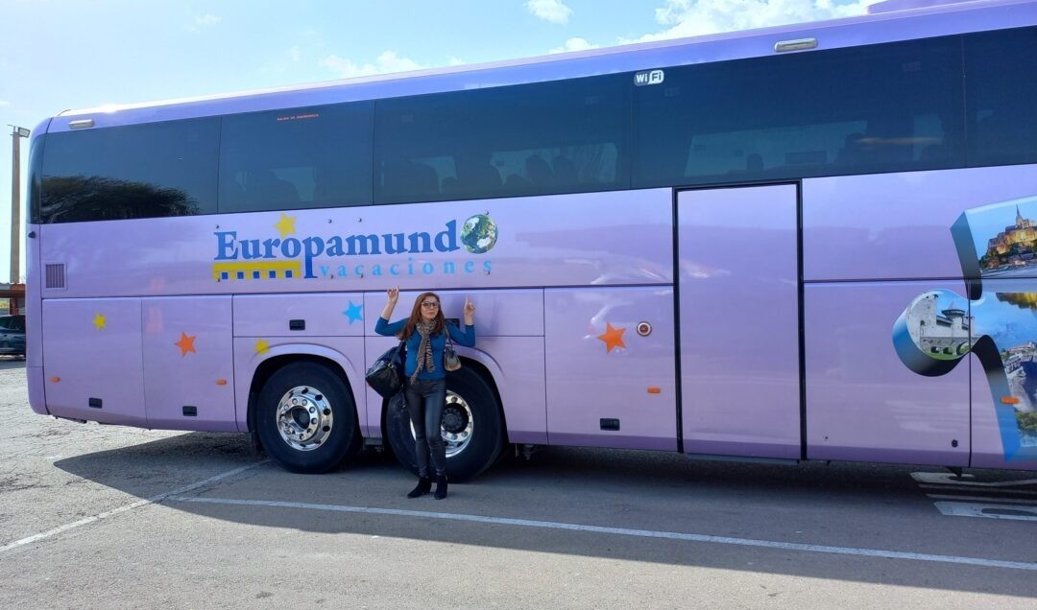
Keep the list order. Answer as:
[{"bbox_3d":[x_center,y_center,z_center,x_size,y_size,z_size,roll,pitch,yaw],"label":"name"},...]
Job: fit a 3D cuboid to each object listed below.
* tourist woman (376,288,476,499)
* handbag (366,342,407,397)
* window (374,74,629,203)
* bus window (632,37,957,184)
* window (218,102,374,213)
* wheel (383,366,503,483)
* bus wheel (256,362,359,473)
[{"bbox_3d":[-0.725,0.707,6.049,0.780,1.662,0.400,-1,0,3],"label":"tourist woman"},{"bbox_3d":[-1.067,0.516,6.050,0.340,0.440,0.240,-1,-1,30],"label":"handbag"},{"bbox_3d":[-0.180,-1.377,6.321,2.304,0.954,0.060,-1,-4,18],"label":"window"},{"bbox_3d":[2.010,-1.407,5.594,2.316,0.951,0.060,-1,-4,18],"label":"bus window"},{"bbox_3d":[-2.066,-1.360,6.947,1.673,0.948,0.060,-1,-4,18],"label":"window"},{"bbox_3d":[-0.583,1.023,6.612,1.035,1.035,0.300,-1,0,18],"label":"wheel"},{"bbox_3d":[-1.911,1.040,7.053,1.035,1.035,0.300,-1,0,18],"label":"bus wheel"}]

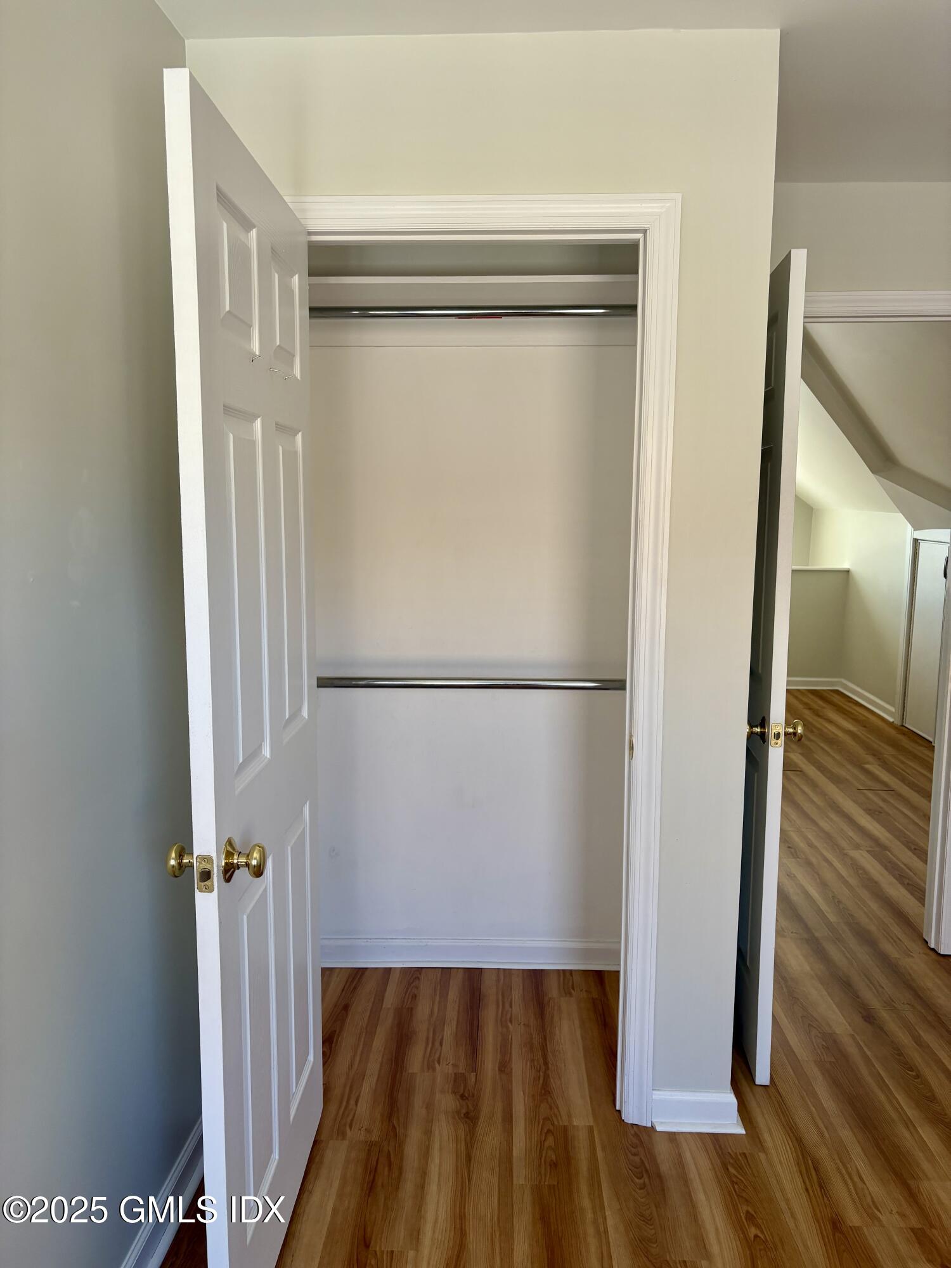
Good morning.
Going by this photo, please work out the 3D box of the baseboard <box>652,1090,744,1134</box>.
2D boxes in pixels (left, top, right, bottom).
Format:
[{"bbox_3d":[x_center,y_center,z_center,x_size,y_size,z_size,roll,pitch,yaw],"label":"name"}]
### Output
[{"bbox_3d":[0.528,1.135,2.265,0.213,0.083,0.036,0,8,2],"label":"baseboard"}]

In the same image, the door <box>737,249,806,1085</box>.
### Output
[{"bbox_3d":[0.769,0.089,2.663,0.038,2.032,0.762,1,8,5],"label":"door"}]

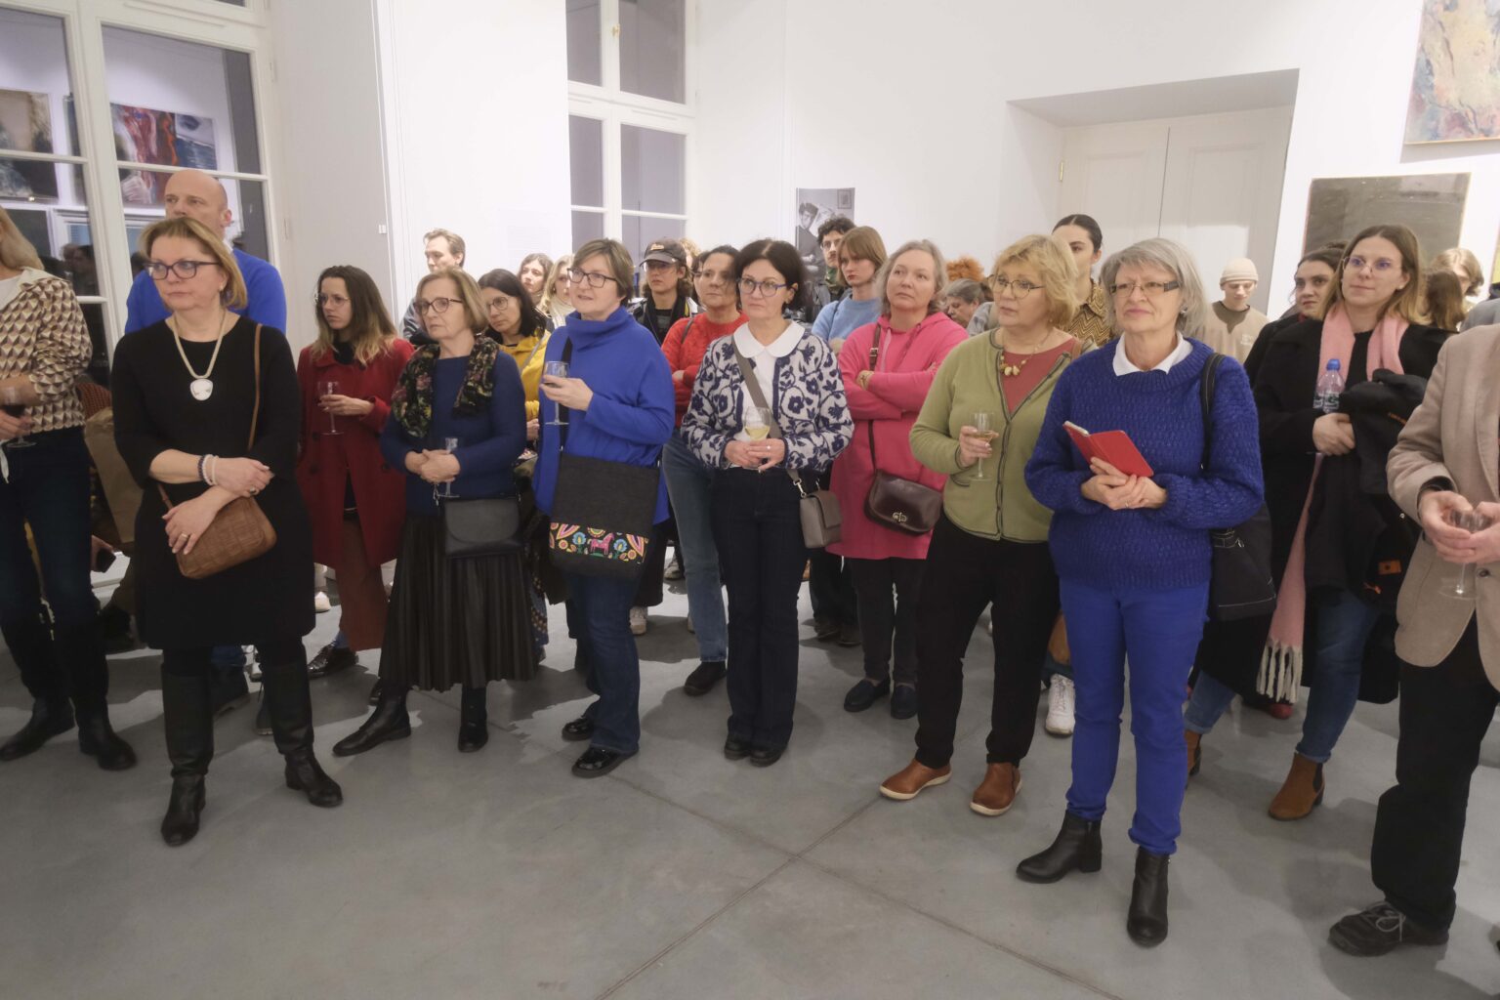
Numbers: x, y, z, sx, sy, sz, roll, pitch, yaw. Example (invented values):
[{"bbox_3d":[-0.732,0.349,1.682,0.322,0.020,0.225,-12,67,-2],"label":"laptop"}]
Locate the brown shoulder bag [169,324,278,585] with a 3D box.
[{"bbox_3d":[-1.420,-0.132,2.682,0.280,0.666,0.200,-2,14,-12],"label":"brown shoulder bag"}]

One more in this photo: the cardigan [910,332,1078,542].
[{"bbox_3d":[0.720,-0.187,2.822,0.510,0.553,0.340,8,15,27],"label":"cardigan"}]

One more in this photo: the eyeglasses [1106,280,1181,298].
[{"bbox_3d":[0.920,-0.480,2.276,0.140,0.042,0.145,10,19,43],"label":"eyeglasses"}]

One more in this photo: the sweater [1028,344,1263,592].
[{"bbox_3d":[0.931,-0.099,2.350,0.530,0.546,0.360,7,15,26],"label":"sweater"}]

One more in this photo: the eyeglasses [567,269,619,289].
[{"bbox_3d":[-0.452,-0.668,3.008,0.137,0.045,0.140,19,15,20],"label":"eyeglasses"}]

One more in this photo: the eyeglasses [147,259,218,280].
[{"bbox_3d":[-1.485,-0.614,2.670,0.142,0.047,0.145,3,13,12],"label":"eyeglasses"}]

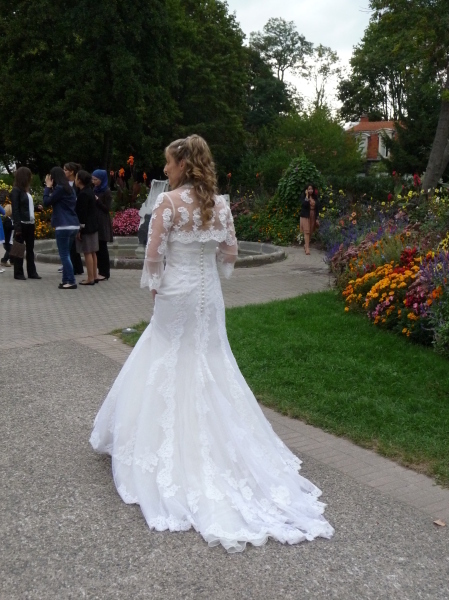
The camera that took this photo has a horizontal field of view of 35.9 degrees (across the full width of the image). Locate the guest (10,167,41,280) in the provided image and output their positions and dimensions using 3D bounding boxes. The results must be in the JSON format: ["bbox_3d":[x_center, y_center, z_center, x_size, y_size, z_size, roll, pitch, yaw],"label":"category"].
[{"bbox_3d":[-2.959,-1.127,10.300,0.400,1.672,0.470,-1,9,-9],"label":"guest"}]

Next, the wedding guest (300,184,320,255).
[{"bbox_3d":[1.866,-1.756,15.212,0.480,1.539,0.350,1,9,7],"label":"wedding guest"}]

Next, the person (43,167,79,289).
[{"bbox_3d":[-2.240,-0.972,9.464,0.500,1.660,0.500,5,10,27],"label":"person"}]

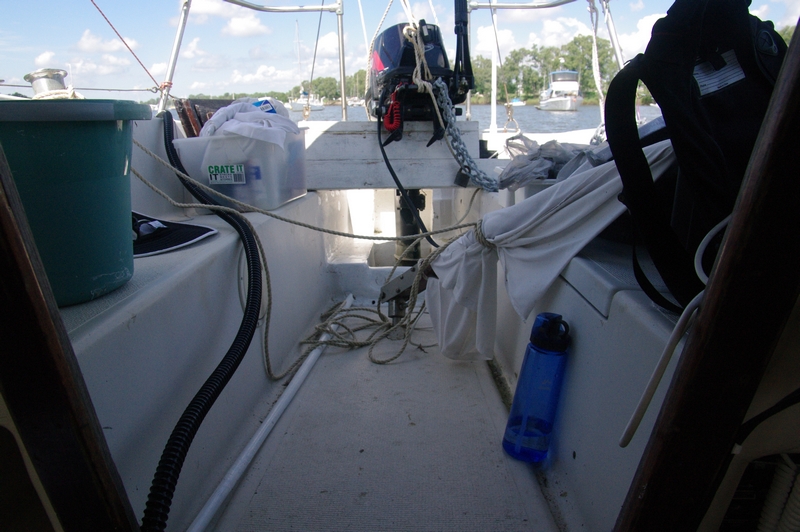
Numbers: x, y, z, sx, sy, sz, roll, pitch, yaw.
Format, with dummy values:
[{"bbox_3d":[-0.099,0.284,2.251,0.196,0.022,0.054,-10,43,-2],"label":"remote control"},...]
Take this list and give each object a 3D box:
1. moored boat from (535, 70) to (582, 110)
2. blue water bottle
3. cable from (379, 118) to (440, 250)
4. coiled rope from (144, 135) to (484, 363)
[{"bbox_3d":[16.523,-18.090,57.218,3.400,4.100,9.800,3,17,9],"label":"moored boat"},{"bbox_3d":[0.247,0.212,0.985,0.080,0.257,0.079,6,11,-2],"label":"blue water bottle"},{"bbox_3d":[0.015,-0.286,1.793,0.190,0.360,0.380,0,17,0],"label":"cable"},{"bbox_3d":[-0.240,-0.059,1.432,0.850,0.500,0.560,0,17,0],"label":"coiled rope"}]

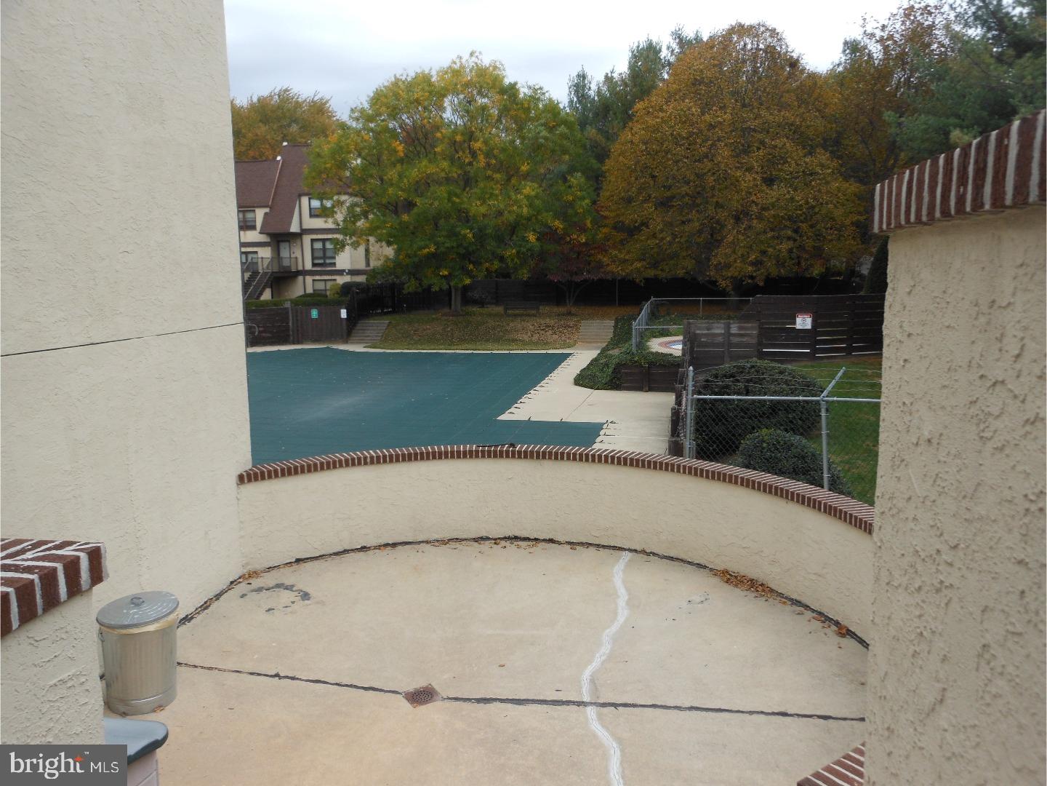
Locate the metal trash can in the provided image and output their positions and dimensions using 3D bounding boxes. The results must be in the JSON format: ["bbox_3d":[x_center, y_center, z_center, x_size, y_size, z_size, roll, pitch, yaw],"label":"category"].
[{"bbox_3d":[-2.753,1.864,6.093,0.550,0.710,0.550,-1,8,0],"label":"metal trash can"}]

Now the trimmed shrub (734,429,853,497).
[{"bbox_3d":[3.516,0.932,11.158,1.550,1.150,1.500,-1,8,0],"label":"trimmed shrub"}]

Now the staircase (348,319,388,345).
[{"bbox_3d":[-8.926,-3.511,49.024,1.830,1.170,2.000,1,8,9],"label":"staircase"}]

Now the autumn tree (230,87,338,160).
[{"bbox_3d":[-20.939,-17.206,74.257,11.830,18.120,11.500,-1,8,0],"label":"autumn tree"}]

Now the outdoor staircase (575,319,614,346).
[{"bbox_3d":[4.081,-3.384,47.064,1.850,1.170,2.000,1,8,9],"label":"outdoor staircase"}]

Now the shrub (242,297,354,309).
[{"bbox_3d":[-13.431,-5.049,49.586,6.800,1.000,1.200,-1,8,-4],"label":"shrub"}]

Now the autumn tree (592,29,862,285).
[{"bbox_3d":[13.069,-13.969,53.303,16.310,17.440,14.500,-1,8,0],"label":"autumn tree"}]

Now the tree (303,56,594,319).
[{"bbox_3d":[-4.672,-12.978,53.618,17.990,15.820,15.500,-1,8,0],"label":"tree"}]

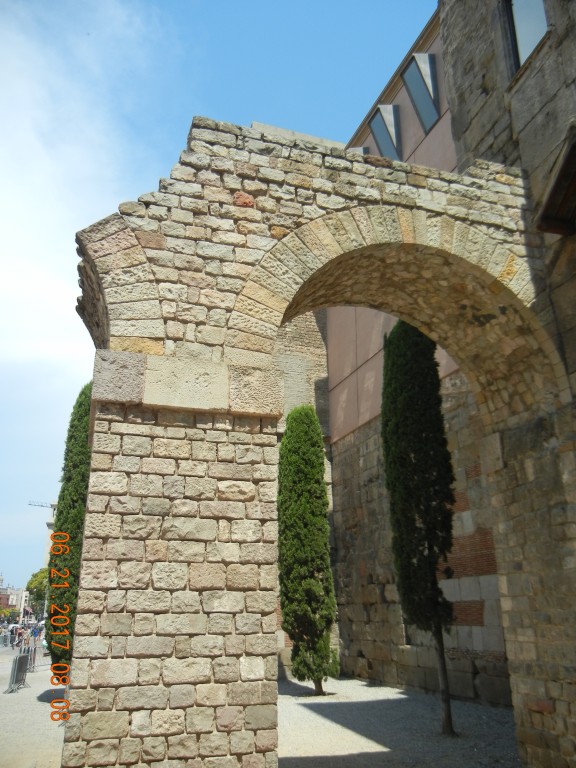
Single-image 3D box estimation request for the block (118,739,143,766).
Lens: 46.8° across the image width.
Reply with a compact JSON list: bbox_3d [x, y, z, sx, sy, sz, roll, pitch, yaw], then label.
[{"bbox_3d":[-1.123,2.586,4.711,0.153,0.150,0.200,6,-21,-17],"label":"block"}]

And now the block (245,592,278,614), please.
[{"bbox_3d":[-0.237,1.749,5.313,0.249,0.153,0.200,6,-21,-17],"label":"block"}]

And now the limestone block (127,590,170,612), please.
[{"bbox_3d":[-1.018,1.580,4.822,0.313,0.146,0.200,6,-21,-17],"label":"limestone block"}]

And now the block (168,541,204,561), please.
[{"bbox_3d":[-0.845,1.390,5.477,0.300,0.168,0.170,5,-21,-16],"label":"block"}]

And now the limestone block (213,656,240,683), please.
[{"bbox_3d":[-0.506,2.253,5.256,0.210,0.187,0.180,6,-21,-17],"label":"limestone block"}]

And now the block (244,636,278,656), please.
[{"bbox_3d":[-0.232,2.041,5.209,0.244,0.140,0.200,6,-21,-17],"label":"block"}]

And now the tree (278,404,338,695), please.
[{"bbox_3d":[0.578,4.277,18.055,1.400,7.450,1.400,0,-20,0],"label":"tree"}]

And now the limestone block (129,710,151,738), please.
[{"bbox_3d":[-1.106,2.522,4.955,0.147,0.175,0.180,6,-21,-17],"label":"limestone block"}]

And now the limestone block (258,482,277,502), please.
[{"bbox_3d":[-0.184,0.887,5.359,0.157,0.159,0.200,6,-21,-17],"label":"limestone block"}]

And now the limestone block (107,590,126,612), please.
[{"bbox_3d":[-1.232,1.556,4.758,0.127,0.143,0.200,6,-21,-17],"label":"limestone block"}]

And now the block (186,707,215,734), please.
[{"bbox_3d":[-0.693,2.590,5.147,0.208,0.184,0.200,6,-21,-16],"label":"block"}]

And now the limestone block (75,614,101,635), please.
[{"bbox_3d":[-1.533,1.841,5.090,0.183,0.152,0.170,5,-21,-16],"label":"limestone block"}]

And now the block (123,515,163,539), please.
[{"bbox_3d":[-1.210,1.190,5.495,0.309,0.181,0.200,6,-21,-16],"label":"block"}]

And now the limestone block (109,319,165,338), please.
[{"bbox_3d":[-1.254,-0.403,5.501,0.428,0.157,0.280,-2,-18,-19],"label":"limestone block"}]

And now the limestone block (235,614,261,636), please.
[{"bbox_3d":[-0.334,1.889,5.229,0.204,0.139,0.200,6,-21,-17],"label":"limestone block"}]

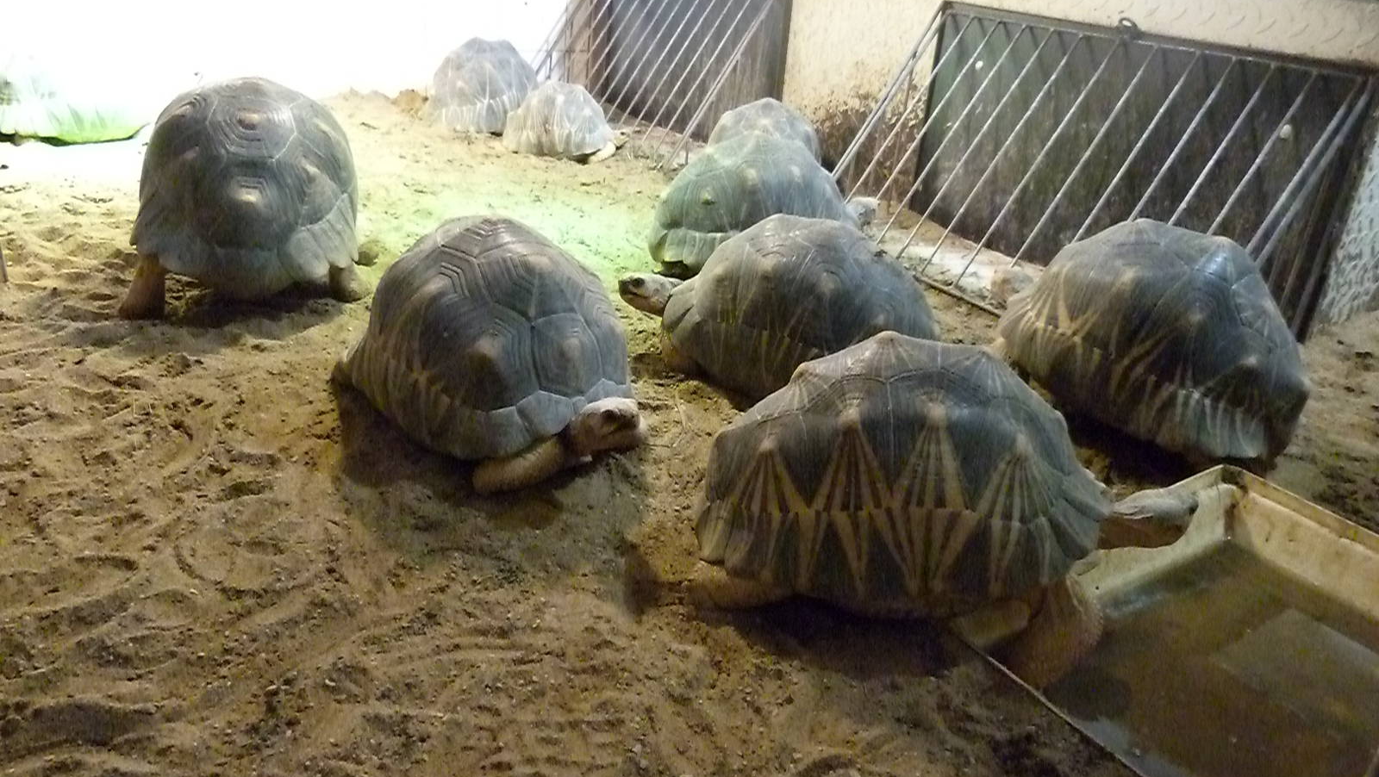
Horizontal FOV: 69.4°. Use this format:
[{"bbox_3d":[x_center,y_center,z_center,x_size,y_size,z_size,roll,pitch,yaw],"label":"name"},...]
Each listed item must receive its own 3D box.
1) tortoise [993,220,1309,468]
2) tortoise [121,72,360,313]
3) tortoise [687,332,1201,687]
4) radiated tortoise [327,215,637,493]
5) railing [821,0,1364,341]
[{"bbox_3d":[0.536,-0.073,1.151,0.250,0.226,0.348,-18,34,-38],"label":"tortoise"},{"bbox_3d":[-0.609,-0.298,1.363,0.286,0.245,0.411,-7,28,-22],"label":"tortoise"},{"bbox_3d":[0.216,0.065,0.853,0.450,0.222,0.270,4,26,-1],"label":"tortoise"},{"bbox_3d":[-0.204,-0.064,1.063,0.420,0.213,0.280,25,33,36],"label":"radiated tortoise"},{"bbox_3d":[0.557,-0.369,1.599,0.323,0.388,0.763,-14,32,-33],"label":"railing"}]

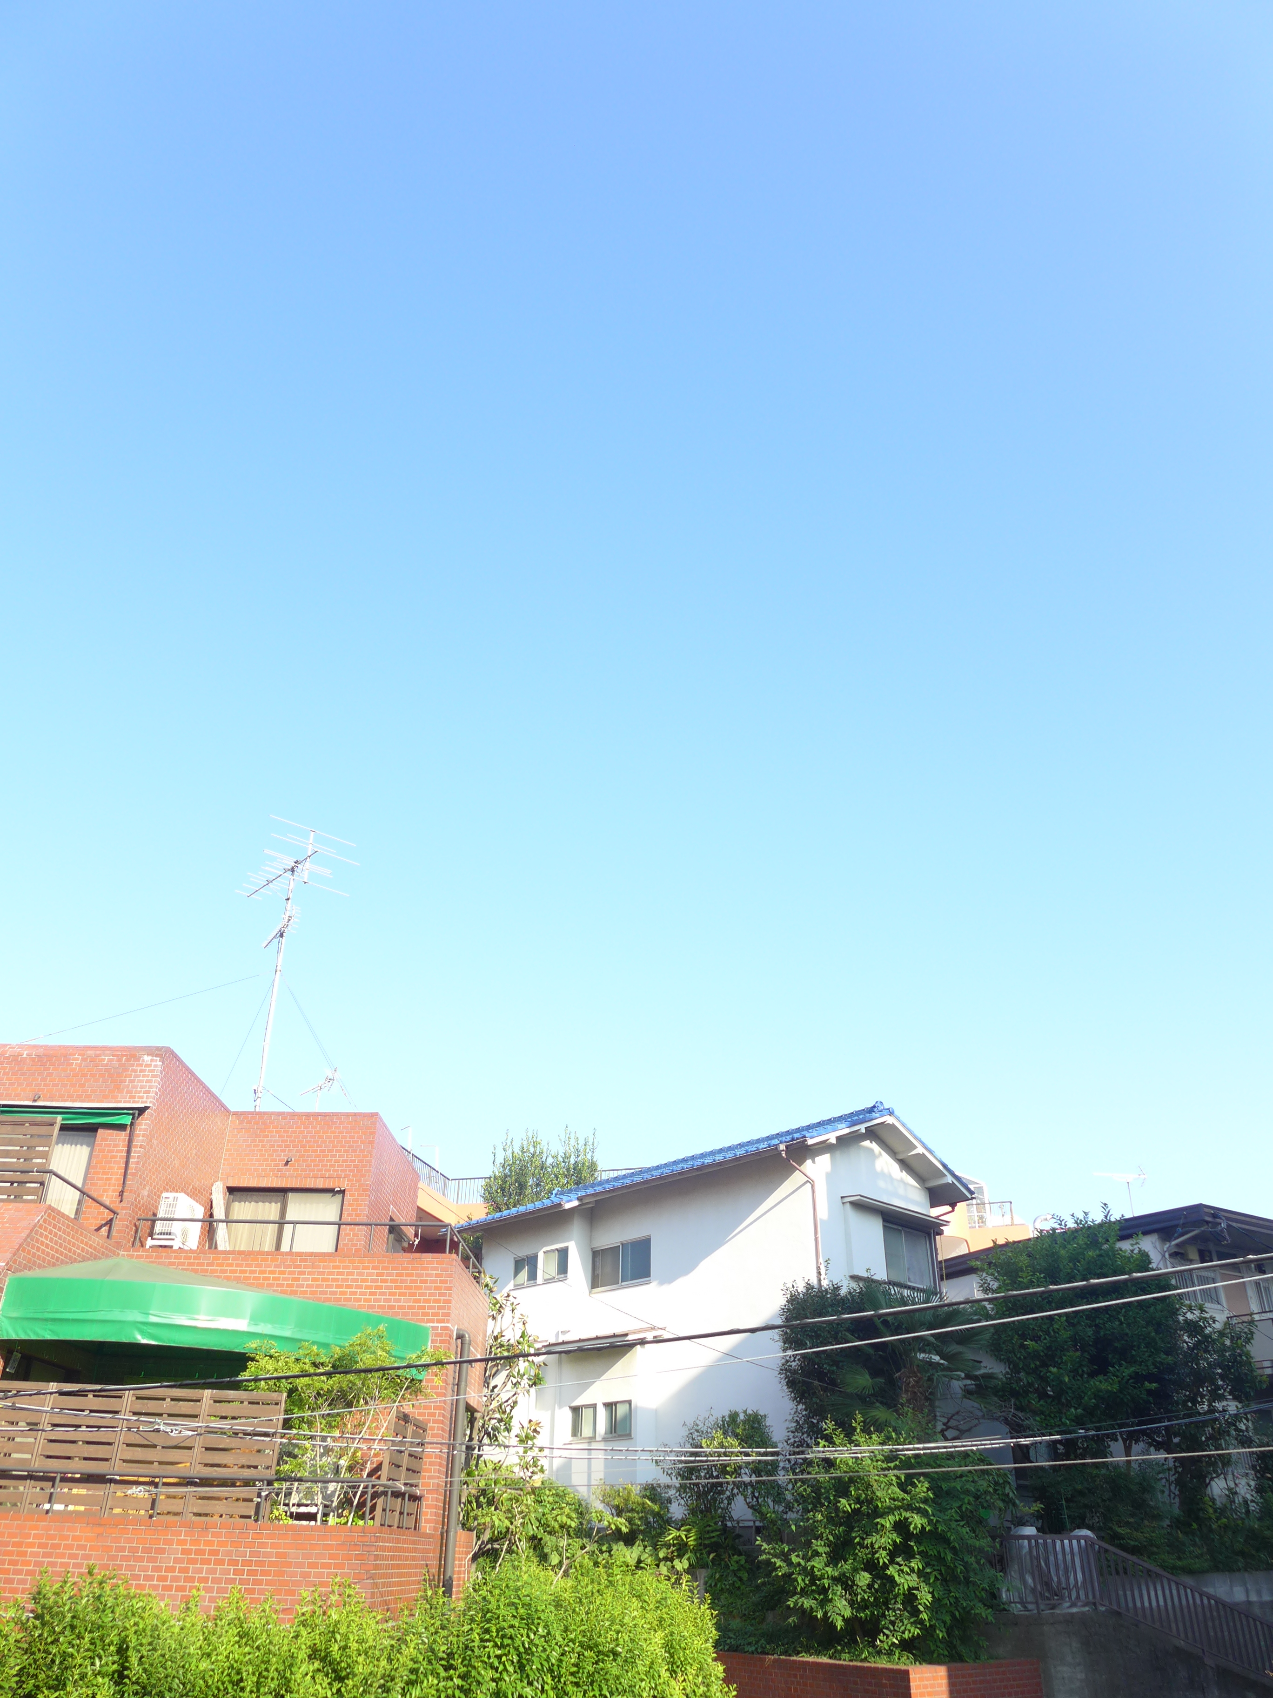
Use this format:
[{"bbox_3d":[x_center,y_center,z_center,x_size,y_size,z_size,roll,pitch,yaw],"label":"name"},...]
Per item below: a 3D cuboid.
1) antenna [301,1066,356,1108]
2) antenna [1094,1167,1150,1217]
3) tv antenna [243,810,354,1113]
[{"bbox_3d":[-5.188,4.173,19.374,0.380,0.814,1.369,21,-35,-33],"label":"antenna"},{"bbox_3d":[11.252,7.978,27.227,1.351,1.299,0.380,5,-29,-8],"label":"antenna"},{"bbox_3d":[-6.350,2.311,20.105,1.677,5.195,2.547,23,-36,-35],"label":"tv antenna"}]

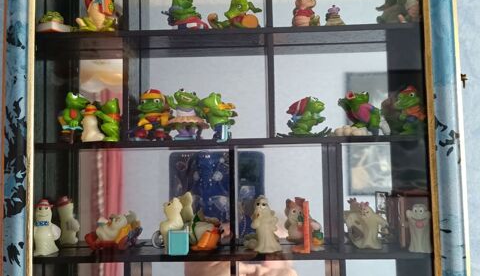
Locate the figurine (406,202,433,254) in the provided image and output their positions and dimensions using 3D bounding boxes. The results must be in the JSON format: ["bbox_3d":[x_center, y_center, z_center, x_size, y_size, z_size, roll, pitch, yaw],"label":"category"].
[{"bbox_3d":[0.134,0.065,0.333,0.020,0.036,0.016,-2,-4,10],"label":"figurine"}]

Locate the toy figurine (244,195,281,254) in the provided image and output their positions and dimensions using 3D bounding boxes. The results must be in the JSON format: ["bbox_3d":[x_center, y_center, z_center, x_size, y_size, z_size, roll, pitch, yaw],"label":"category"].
[{"bbox_3d":[0.019,0.064,0.330,0.024,0.041,0.022,-2,-4,19],"label":"toy figurine"}]

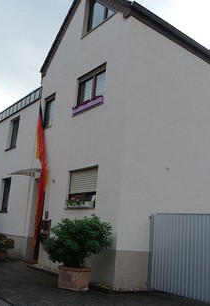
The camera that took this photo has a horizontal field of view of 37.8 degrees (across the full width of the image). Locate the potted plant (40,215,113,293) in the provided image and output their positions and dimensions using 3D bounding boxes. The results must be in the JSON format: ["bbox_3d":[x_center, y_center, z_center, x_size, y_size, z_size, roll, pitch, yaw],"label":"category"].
[{"bbox_3d":[-0.551,2.130,6.685,1.380,1.570,1.450,14,-16,-36],"label":"potted plant"}]

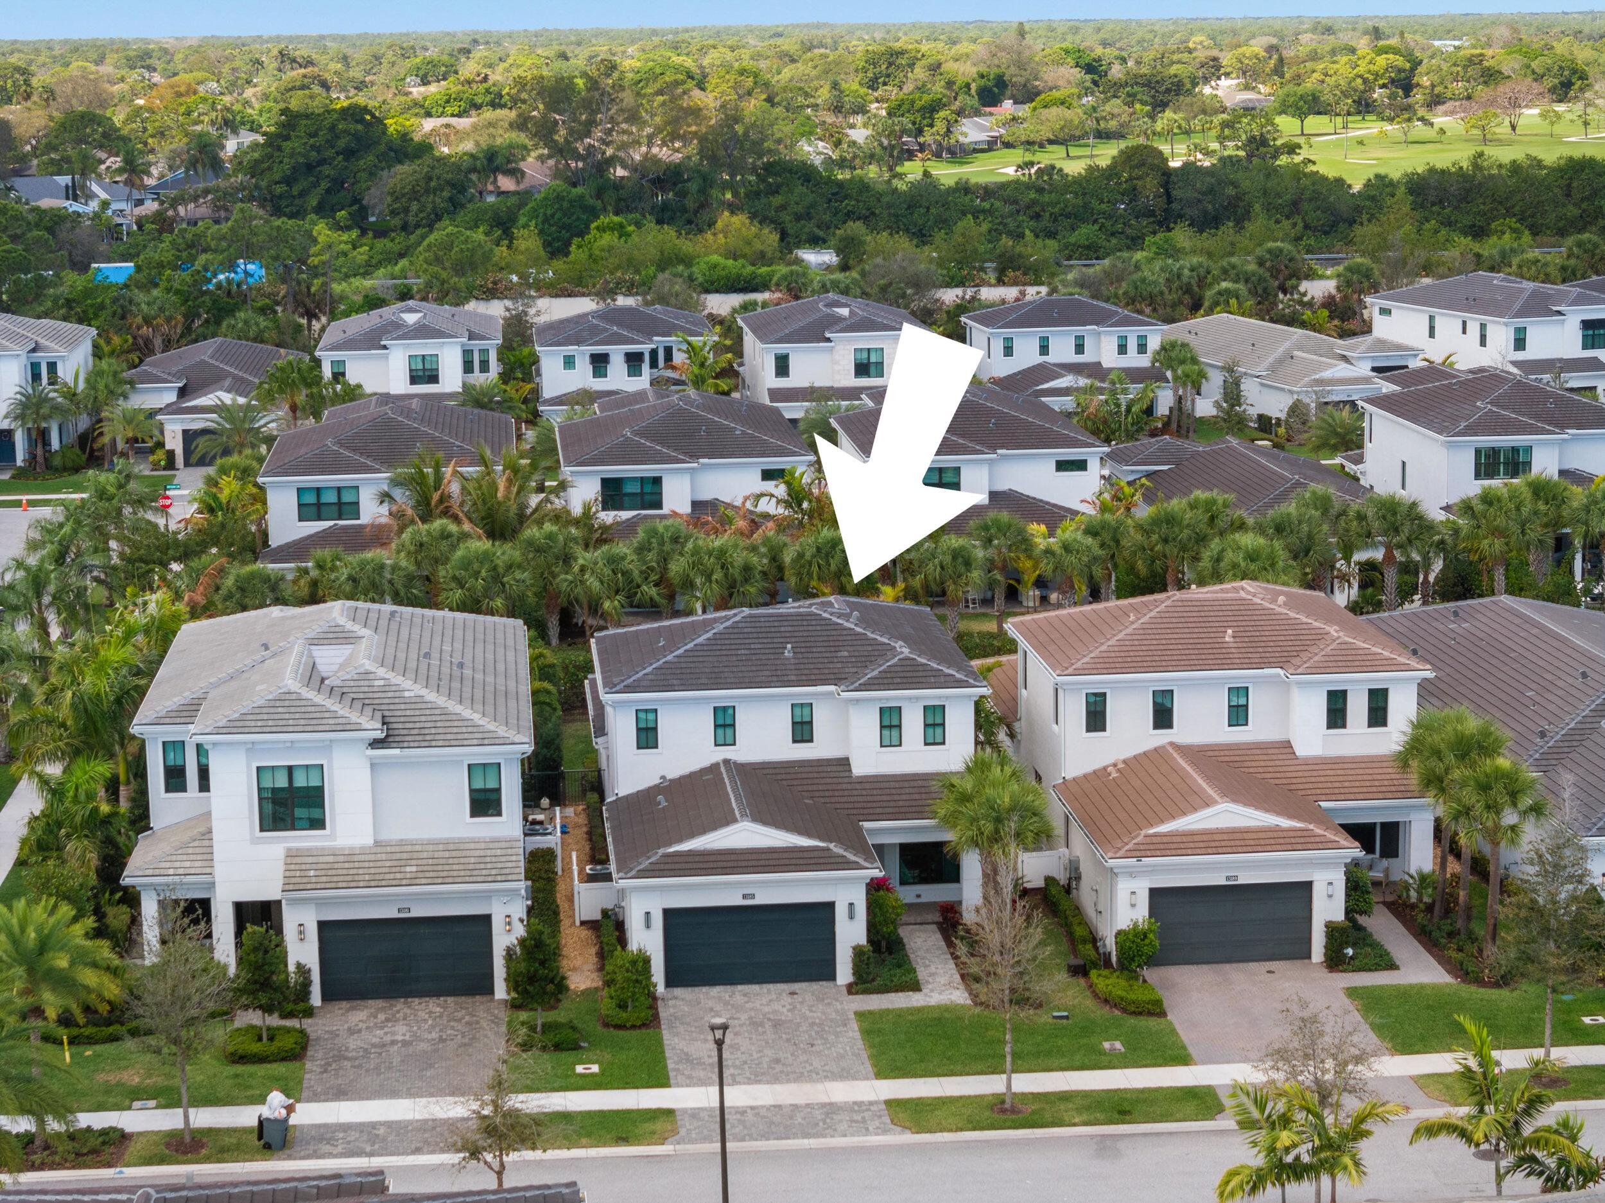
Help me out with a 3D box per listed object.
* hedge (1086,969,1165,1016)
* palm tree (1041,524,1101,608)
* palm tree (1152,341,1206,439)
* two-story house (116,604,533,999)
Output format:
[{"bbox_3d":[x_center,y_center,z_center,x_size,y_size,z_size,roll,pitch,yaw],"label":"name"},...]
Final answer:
[{"bbox_3d":[9.087,10.935,91.324,1.700,0.550,3.350,-2,10,-5],"label":"hedge"},{"bbox_3d":[12.089,-1.190,146.528,2.885,4.697,2.885,-2,10,-4],"label":"palm tree"},{"bbox_3d":[24.609,-13.969,212.178,3.590,6.400,4.200,-2,10,-5],"label":"palm tree"},{"bbox_3d":[-14.625,4.730,103.529,11.870,9.300,25.300,-2,10,-5],"label":"two-story house"}]

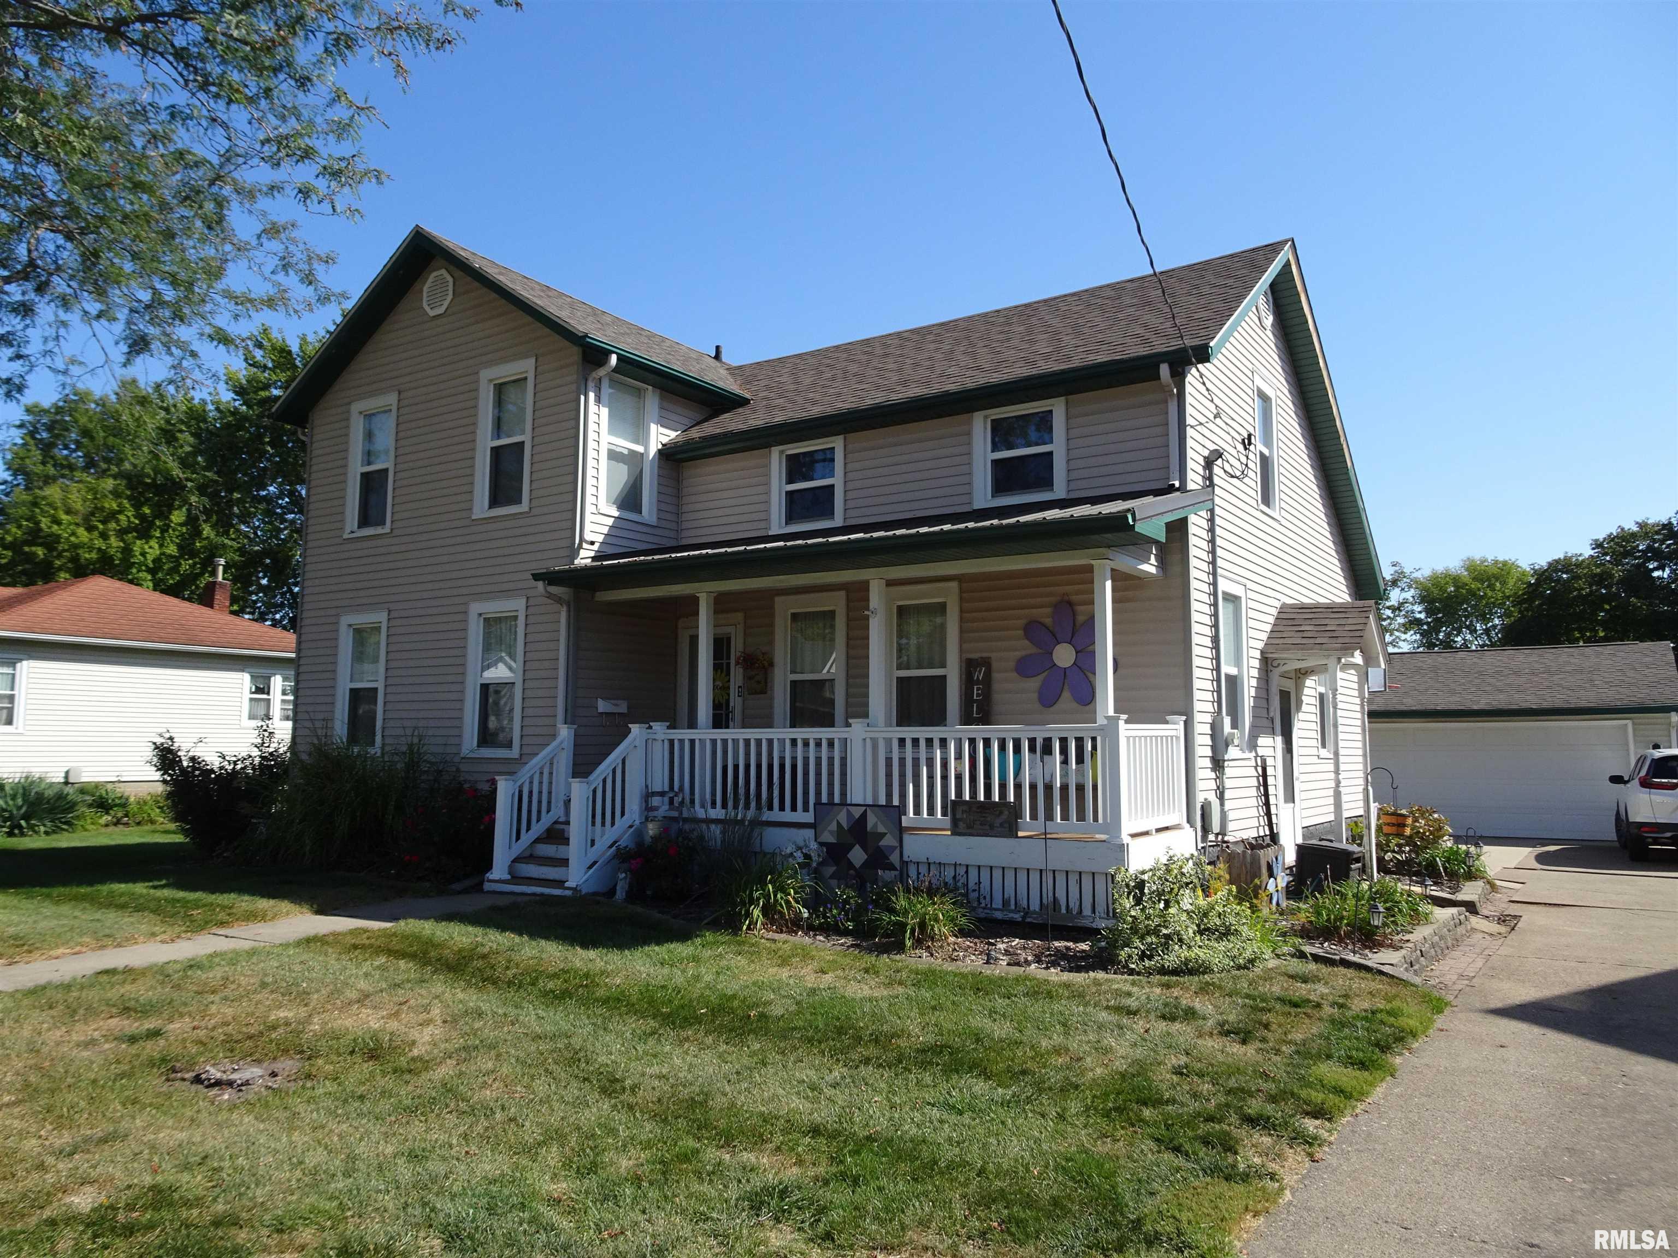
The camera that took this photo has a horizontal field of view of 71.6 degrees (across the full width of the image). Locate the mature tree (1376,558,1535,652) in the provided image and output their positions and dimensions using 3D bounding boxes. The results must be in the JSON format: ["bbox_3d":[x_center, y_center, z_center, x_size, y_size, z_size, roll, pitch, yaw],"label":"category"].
[{"bbox_3d":[22.354,1.572,41.621,6.500,8.431,6.500,-3,-6,34],"label":"mature tree"}]

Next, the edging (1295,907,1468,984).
[{"bbox_3d":[4.225,2.388,8.966,0.910,0.310,2.900,-3,-6,34],"label":"edging"}]

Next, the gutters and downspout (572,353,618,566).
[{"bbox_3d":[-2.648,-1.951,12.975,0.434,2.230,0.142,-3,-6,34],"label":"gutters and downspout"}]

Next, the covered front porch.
[{"bbox_3d":[-0.060,0.658,11.317,6.726,3.805,2.478,-3,-6,34],"label":"covered front porch"}]

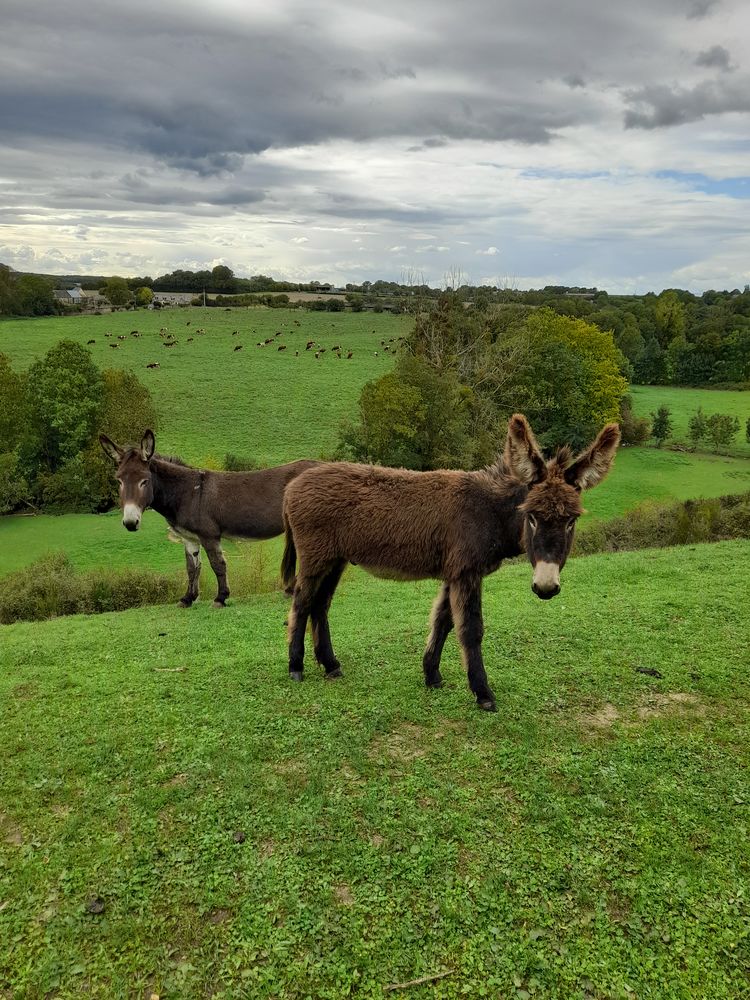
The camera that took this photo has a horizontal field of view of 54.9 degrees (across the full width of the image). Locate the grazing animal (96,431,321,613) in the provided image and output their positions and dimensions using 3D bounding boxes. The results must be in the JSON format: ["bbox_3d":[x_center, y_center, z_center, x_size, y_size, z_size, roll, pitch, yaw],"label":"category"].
[{"bbox_3d":[-1.190,0.130,5.740,1.700,1.490,0.530,-6,17,-20],"label":"grazing animal"}]

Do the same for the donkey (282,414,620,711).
[{"bbox_3d":[0.245,0.262,3.000,1.370,1.310,0.510,6,17,21],"label":"donkey"}]

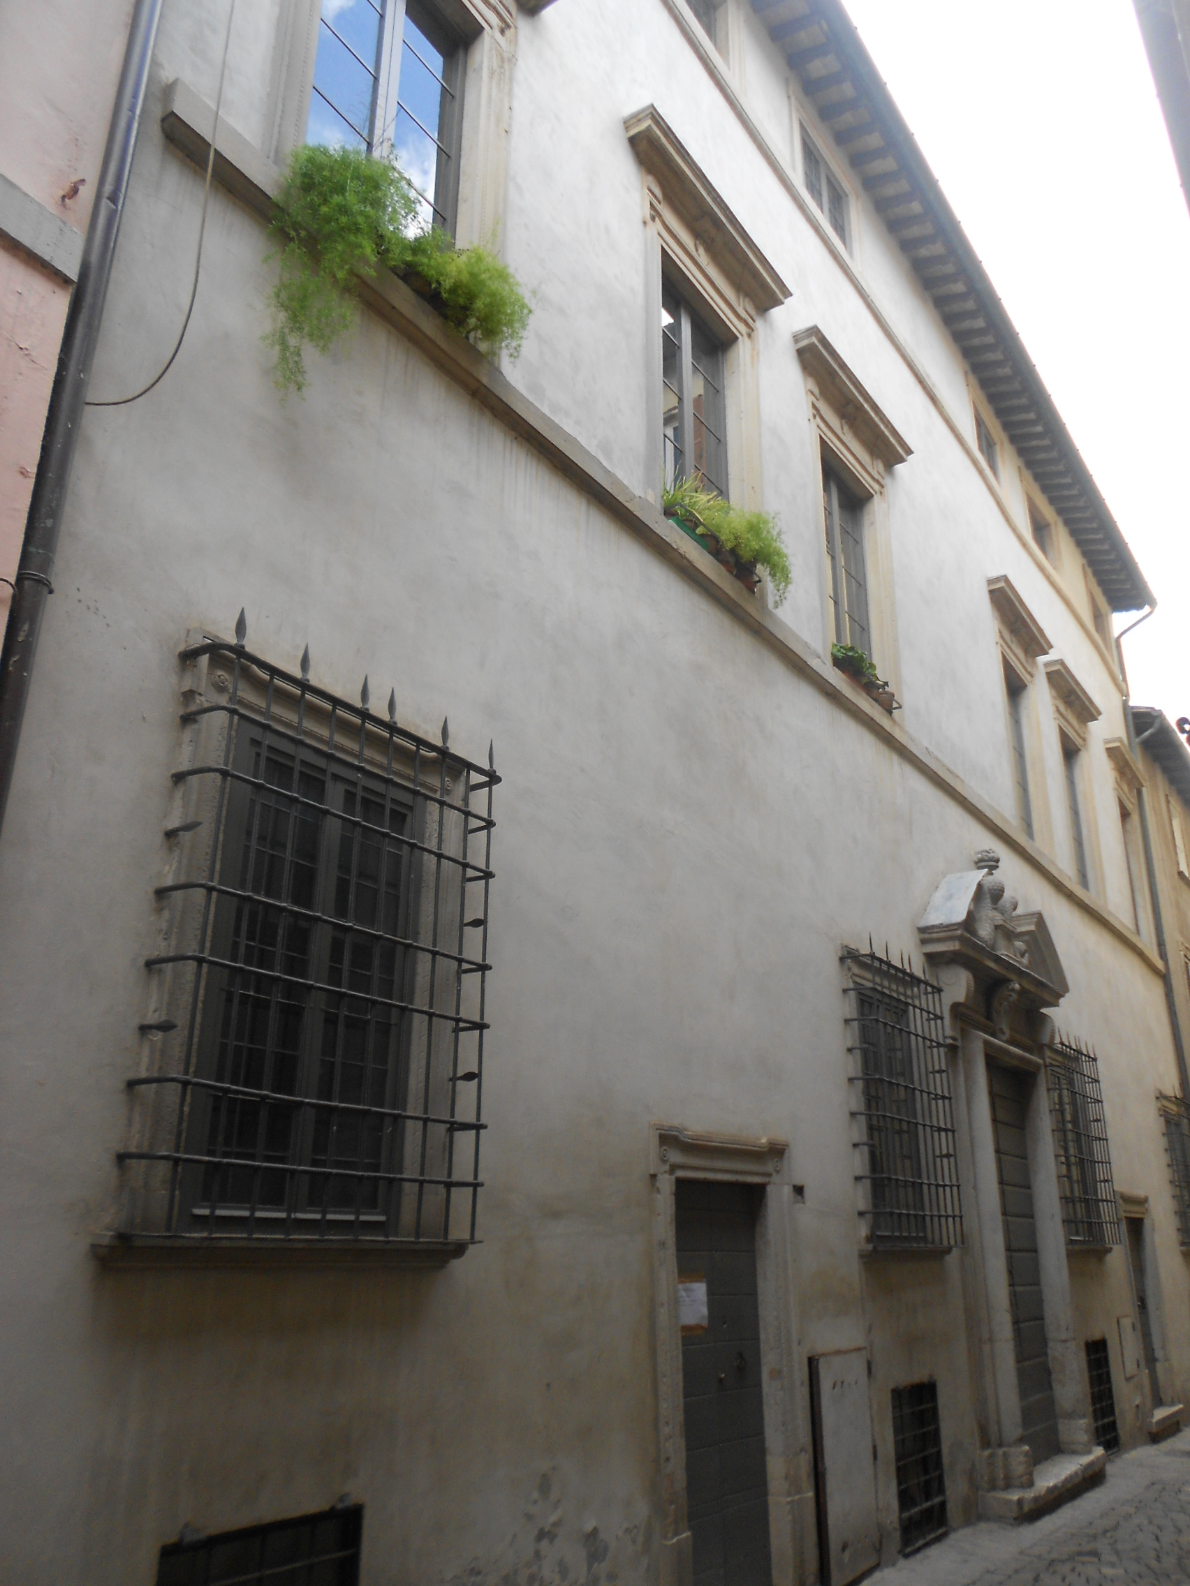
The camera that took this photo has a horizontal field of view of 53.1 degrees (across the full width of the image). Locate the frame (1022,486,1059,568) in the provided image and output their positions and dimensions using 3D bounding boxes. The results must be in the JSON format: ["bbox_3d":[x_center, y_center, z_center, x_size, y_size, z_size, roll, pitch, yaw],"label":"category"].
[{"bbox_3d":[6.338,-3.789,17.005,0.128,1.008,1.344,-14,-25,33],"label":"frame"}]

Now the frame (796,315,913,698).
[{"bbox_3d":[2.151,-1.990,9.557,0.312,2.839,2.028,-14,-25,33],"label":"frame"}]

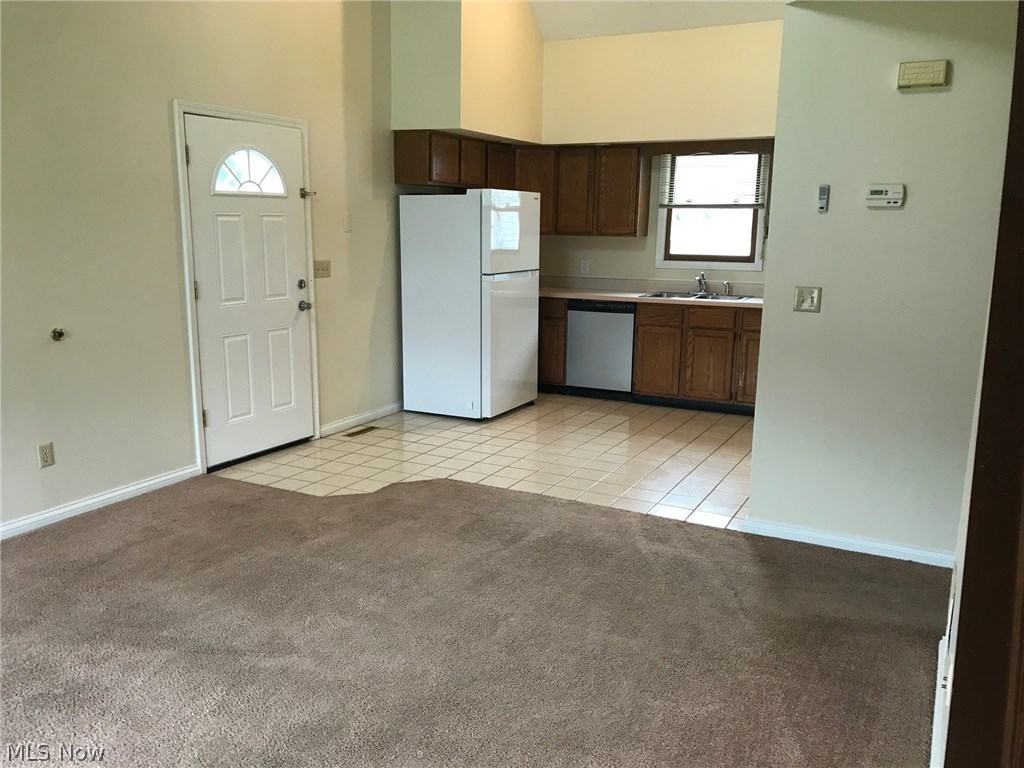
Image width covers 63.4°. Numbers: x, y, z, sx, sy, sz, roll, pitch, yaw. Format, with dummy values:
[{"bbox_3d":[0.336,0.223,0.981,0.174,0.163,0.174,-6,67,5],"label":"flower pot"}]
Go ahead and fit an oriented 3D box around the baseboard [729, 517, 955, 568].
[{"bbox_3d":[1.526,0.721,3.783,0.882,0.080,0.014,6,13,28],"label":"baseboard"}]

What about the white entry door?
[{"bbox_3d":[-1.581,-0.555,5.091,0.045,2.026,0.912,6,13,28],"label":"white entry door"}]

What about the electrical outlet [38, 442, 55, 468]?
[{"bbox_3d":[-2.244,0.345,3.997,0.012,0.114,0.071,6,13,28],"label":"electrical outlet"}]

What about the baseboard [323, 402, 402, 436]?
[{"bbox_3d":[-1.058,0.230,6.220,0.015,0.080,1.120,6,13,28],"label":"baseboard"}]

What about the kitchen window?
[{"bbox_3d":[1.643,-1.454,6.837,0.899,1.017,0.100,6,13,28],"label":"kitchen window"}]

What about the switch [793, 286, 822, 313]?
[{"bbox_3d":[1.318,-0.376,3.686,0.115,0.115,0.010,6,13,28],"label":"switch"}]

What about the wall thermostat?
[{"bbox_3d":[1.560,-0.785,3.463,0.144,0.090,0.030,6,13,28],"label":"wall thermostat"}]

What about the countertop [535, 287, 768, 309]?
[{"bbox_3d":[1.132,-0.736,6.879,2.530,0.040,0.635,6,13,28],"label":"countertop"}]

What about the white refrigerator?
[{"bbox_3d":[-0.320,-0.645,6.530,0.780,1.687,0.785,6,13,28],"label":"white refrigerator"}]

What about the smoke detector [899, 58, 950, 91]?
[{"bbox_3d":[1.647,-1.239,3.318,0.166,0.100,0.045,6,13,28],"label":"smoke detector"}]

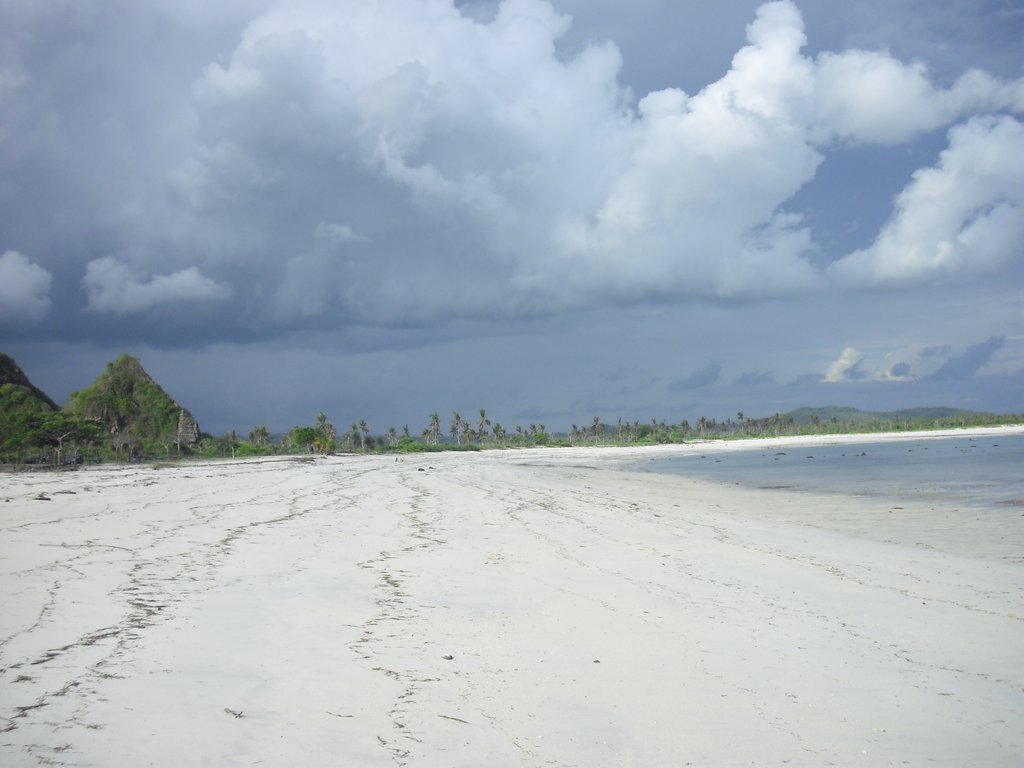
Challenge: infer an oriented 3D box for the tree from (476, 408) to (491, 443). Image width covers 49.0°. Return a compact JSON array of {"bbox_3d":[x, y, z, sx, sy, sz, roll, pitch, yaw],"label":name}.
[{"bbox_3d":[-9.160,13.960,365.000,4.600,12.010,4.600,-1,-3,0],"label":"tree"}]

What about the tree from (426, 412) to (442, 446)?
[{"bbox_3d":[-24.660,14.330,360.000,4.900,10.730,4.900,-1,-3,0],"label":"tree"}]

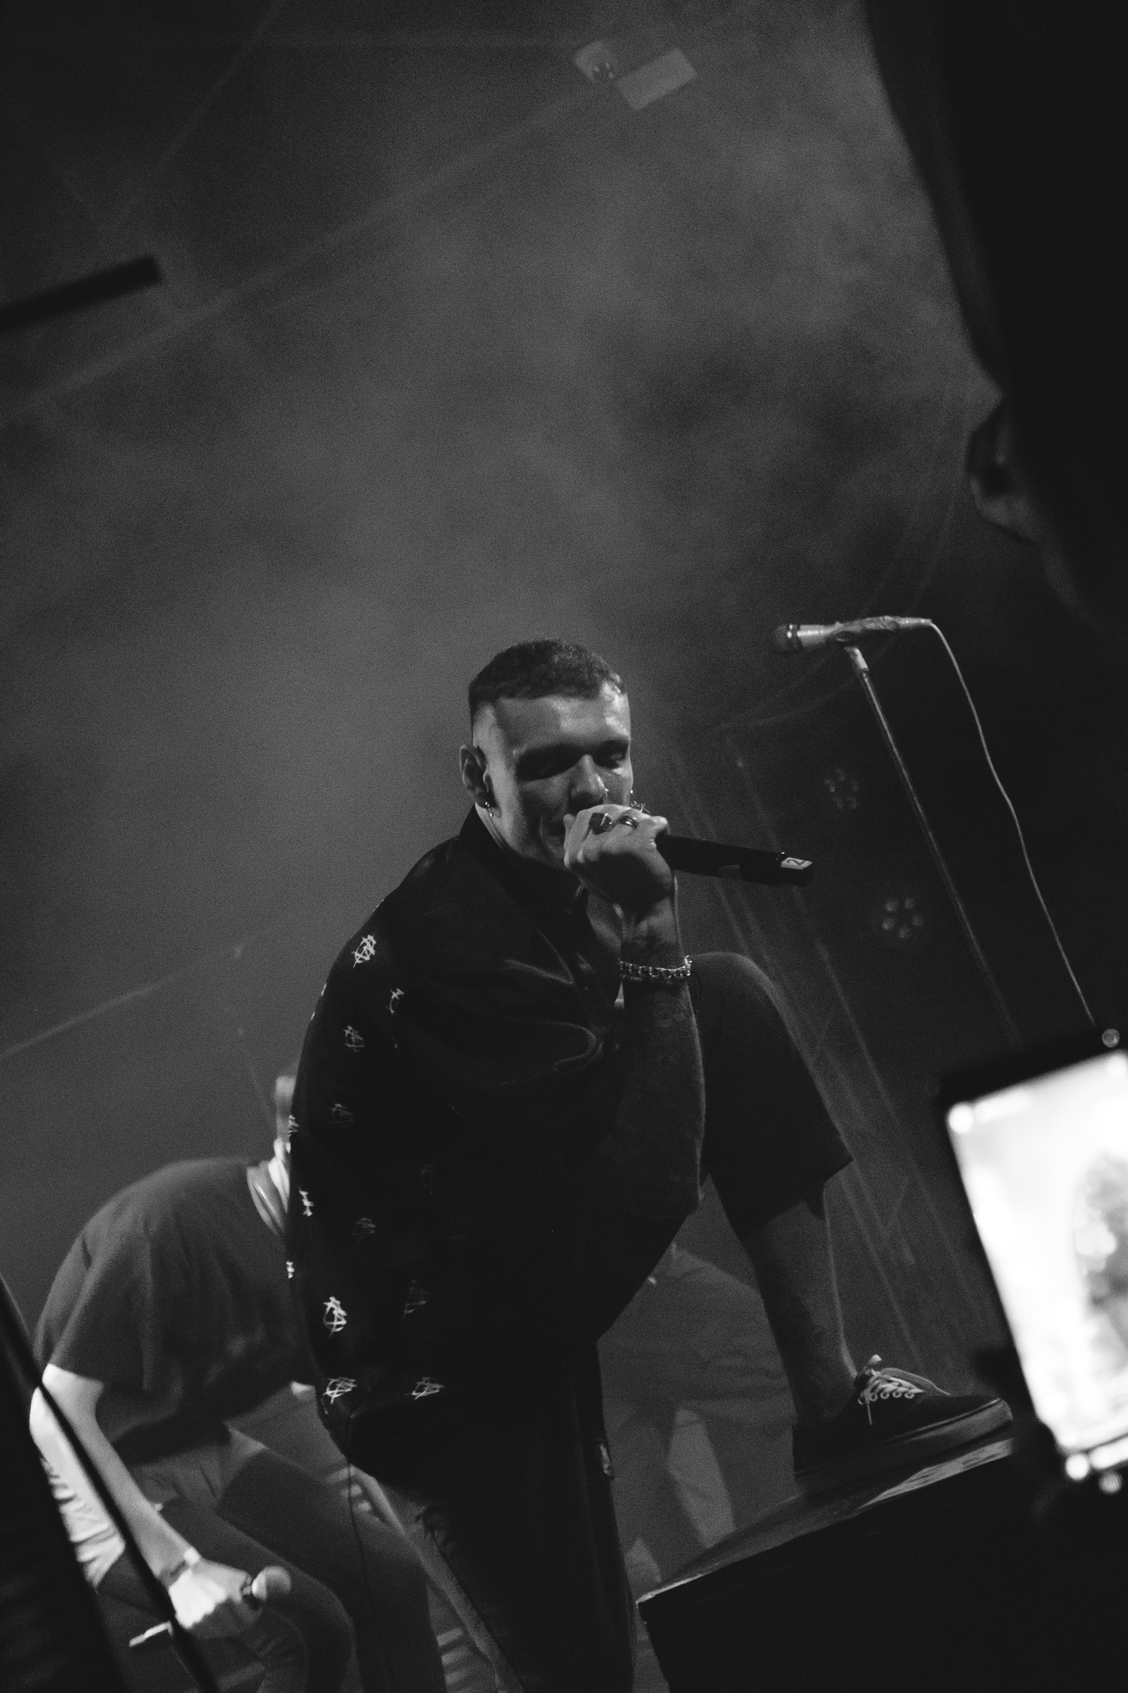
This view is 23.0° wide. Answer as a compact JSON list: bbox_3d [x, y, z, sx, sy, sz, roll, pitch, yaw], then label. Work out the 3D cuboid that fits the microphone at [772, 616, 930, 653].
[{"bbox_3d":[0.425,-0.316,4.100,0.240,0.048,0.048,-5,1,24],"label":"microphone"}]

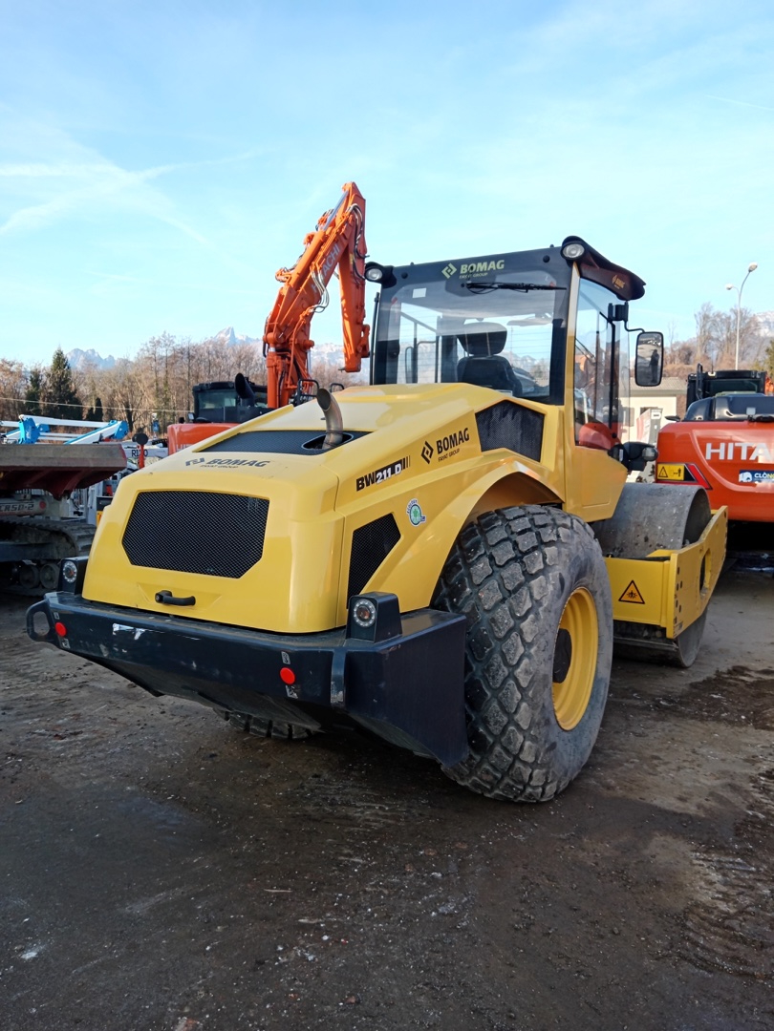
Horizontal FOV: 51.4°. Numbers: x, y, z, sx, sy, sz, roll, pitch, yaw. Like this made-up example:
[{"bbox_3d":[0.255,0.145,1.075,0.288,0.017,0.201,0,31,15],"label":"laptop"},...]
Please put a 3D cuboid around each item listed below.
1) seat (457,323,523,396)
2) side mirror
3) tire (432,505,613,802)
[{"bbox_3d":[0.756,-0.760,5.628,0.520,1.100,0.640,4,5,32],"label":"seat"},{"bbox_3d":[1.773,-1.060,5.440,0.175,0.360,0.080,2,12,18],"label":"side mirror"},{"bbox_3d":[0.732,0.669,4.245,0.590,1.460,1.530,4,5,32],"label":"tire"}]

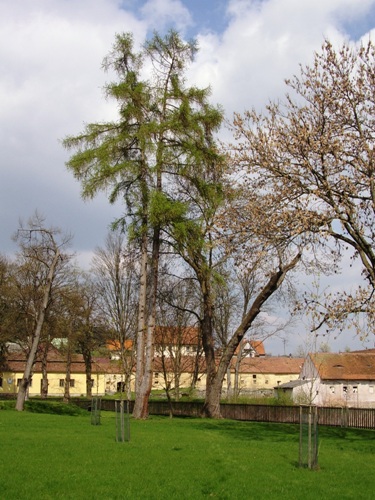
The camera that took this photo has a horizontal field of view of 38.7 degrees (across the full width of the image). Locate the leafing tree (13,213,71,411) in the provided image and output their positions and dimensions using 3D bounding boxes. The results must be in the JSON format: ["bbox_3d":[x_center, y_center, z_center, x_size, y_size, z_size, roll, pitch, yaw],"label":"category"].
[{"bbox_3d":[-12.367,4.940,45.267,5.300,16.900,5.000,4,-15,-15],"label":"leafing tree"}]

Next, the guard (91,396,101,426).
[{"bbox_3d":[-4.799,8.422,28.027,0.500,1.470,0.500,2,-15,-9],"label":"guard"}]

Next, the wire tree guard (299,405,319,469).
[{"bbox_3d":[2.964,4.526,13.071,0.470,1.470,0.470,-3,-15,12],"label":"wire tree guard"}]

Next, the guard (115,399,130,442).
[{"bbox_3d":[-2.335,6.137,19.257,0.500,1.470,0.500,2,-15,-6],"label":"guard"}]

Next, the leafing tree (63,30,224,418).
[{"bbox_3d":[-3.071,-3.027,37.295,11.600,28.300,10.500,1,-15,-5],"label":"leafing tree"}]

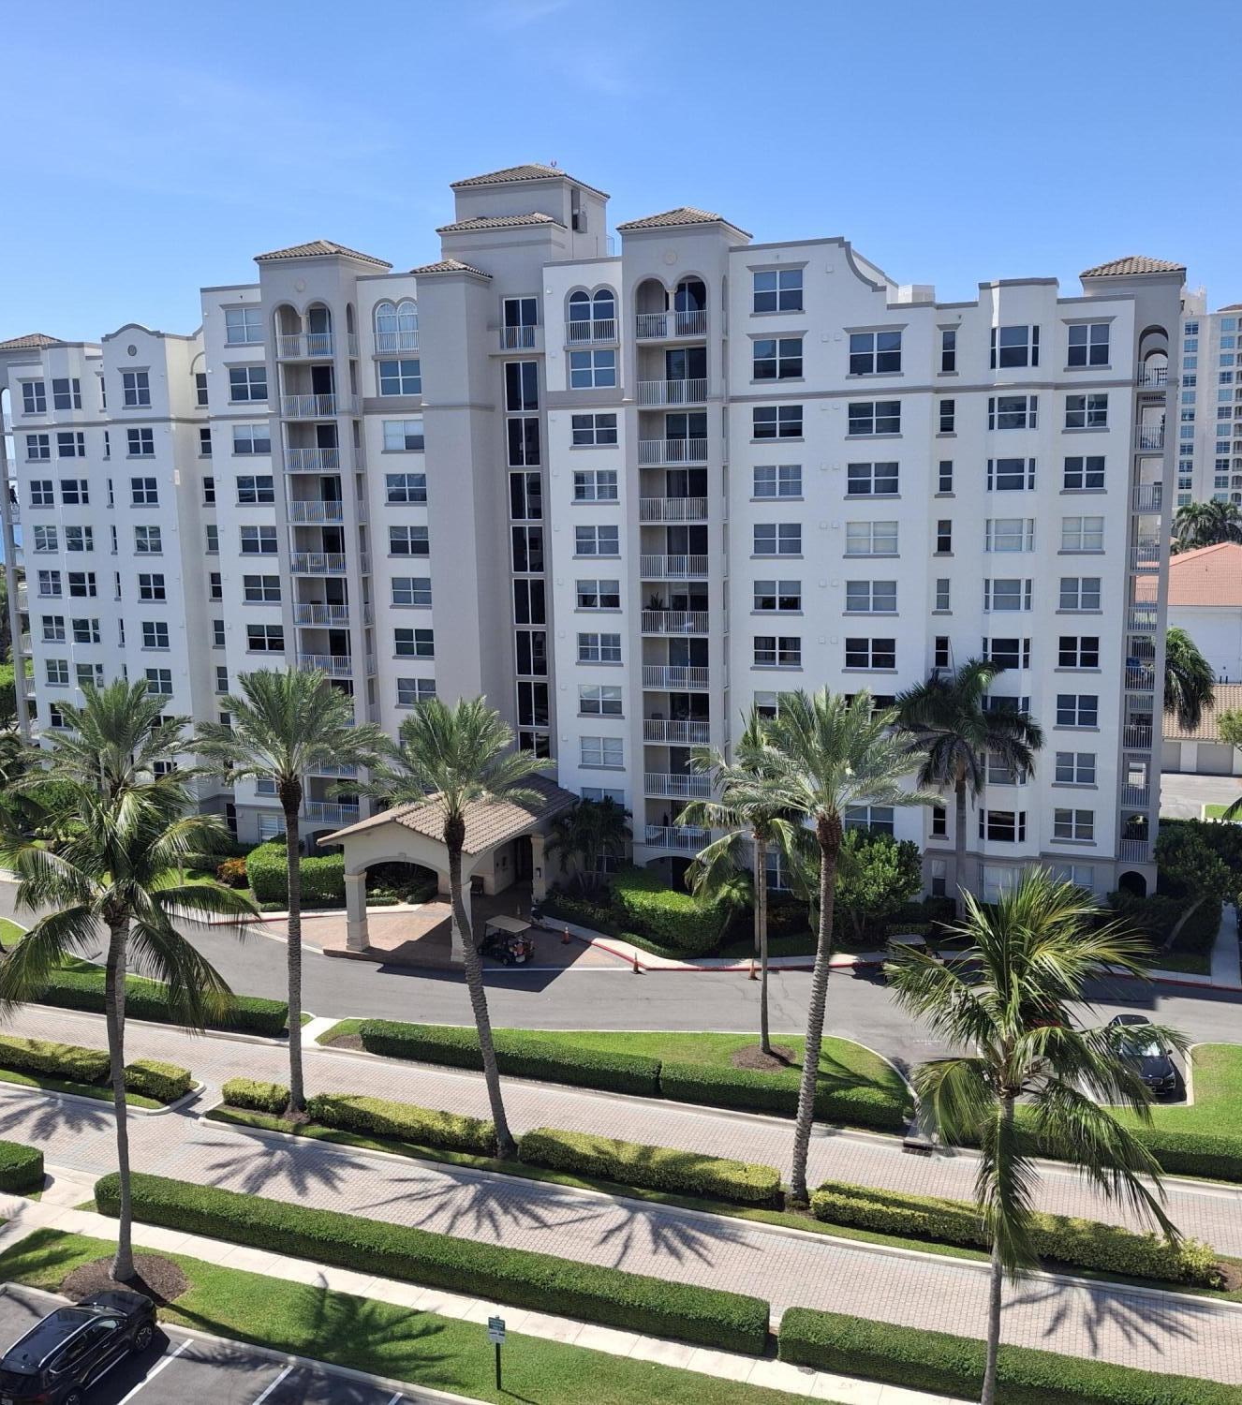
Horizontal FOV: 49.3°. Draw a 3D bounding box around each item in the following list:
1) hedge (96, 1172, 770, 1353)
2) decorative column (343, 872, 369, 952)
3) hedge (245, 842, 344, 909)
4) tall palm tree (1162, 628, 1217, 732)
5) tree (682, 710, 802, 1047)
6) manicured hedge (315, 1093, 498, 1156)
[{"bbox_3d":[-5.892,15.210,37.348,20.442,0.760,1.220,2,10,21],"label":"hedge"},{"bbox_3d":[-12.991,10.152,66.442,0.900,3.750,0.900,2,10,20],"label":"decorative column"},{"bbox_3d":[-17.488,9.797,75.272,5.200,2.000,3.500,0,9,5],"label":"hedge"},{"bbox_3d":[33.038,1.316,83.390,6.400,11.800,6.400,-1,9,0],"label":"tall palm tree"},{"bbox_3d":[4.799,7.093,52.382,5.000,13.620,5.000,-1,9,0],"label":"tree"},{"bbox_3d":[-7.424,14.684,47.447,6.890,0.720,1.400,2,10,21],"label":"manicured hedge"}]

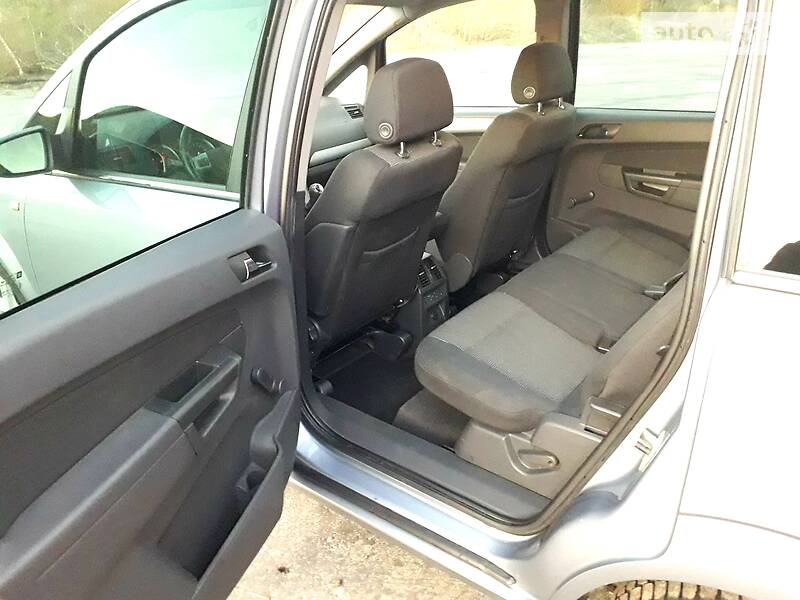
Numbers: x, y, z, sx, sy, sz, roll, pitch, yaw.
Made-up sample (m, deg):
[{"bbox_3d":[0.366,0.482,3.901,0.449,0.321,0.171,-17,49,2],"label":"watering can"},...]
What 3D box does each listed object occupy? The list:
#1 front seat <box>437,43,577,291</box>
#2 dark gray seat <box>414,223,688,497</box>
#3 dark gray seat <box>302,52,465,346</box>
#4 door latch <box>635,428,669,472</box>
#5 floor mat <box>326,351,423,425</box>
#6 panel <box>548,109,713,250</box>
[{"bbox_3d":[0.272,-0.504,2.400,0.740,0.900,0.520,17,31,35],"label":"front seat"},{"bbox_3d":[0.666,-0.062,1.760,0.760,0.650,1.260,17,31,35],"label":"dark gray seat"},{"bbox_3d":[-0.185,-0.258,1.902,0.740,0.900,0.520,17,31,35],"label":"dark gray seat"},{"bbox_3d":[0.420,0.252,1.046,0.036,0.072,0.036,17,27,3],"label":"door latch"},{"bbox_3d":[-0.040,0.258,2.014,0.370,0.025,0.420,17,31,35],"label":"floor mat"},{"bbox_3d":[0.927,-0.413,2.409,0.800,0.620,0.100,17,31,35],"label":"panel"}]

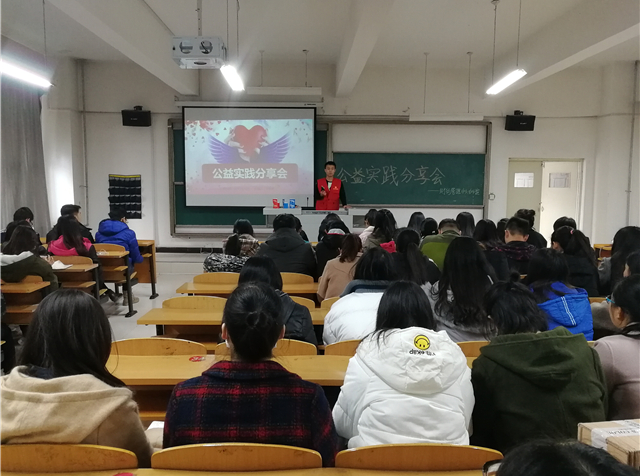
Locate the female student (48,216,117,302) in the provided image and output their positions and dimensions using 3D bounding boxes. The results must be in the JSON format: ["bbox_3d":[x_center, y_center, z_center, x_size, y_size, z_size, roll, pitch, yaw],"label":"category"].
[{"bbox_3d":[-2.451,0.359,5.339,0.490,1.220,0.760,0,6,-1],"label":"female student"}]

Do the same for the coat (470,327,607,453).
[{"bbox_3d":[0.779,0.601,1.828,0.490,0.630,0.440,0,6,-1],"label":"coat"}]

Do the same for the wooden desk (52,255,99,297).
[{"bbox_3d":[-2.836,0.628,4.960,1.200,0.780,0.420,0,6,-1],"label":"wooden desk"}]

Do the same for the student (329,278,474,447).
[{"bbox_3d":[0.284,0.744,1.883,0.480,1.220,0.620,0,6,-1],"label":"student"}]

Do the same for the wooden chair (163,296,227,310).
[{"bbox_3d":[-0.798,0.770,3.538,0.480,0.827,0.500,0,6,-1],"label":"wooden chair"}]

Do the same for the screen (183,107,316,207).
[{"bbox_3d":[-1.328,-1.517,9.467,2.520,1.940,0.040,0,6,-1],"label":"screen"}]

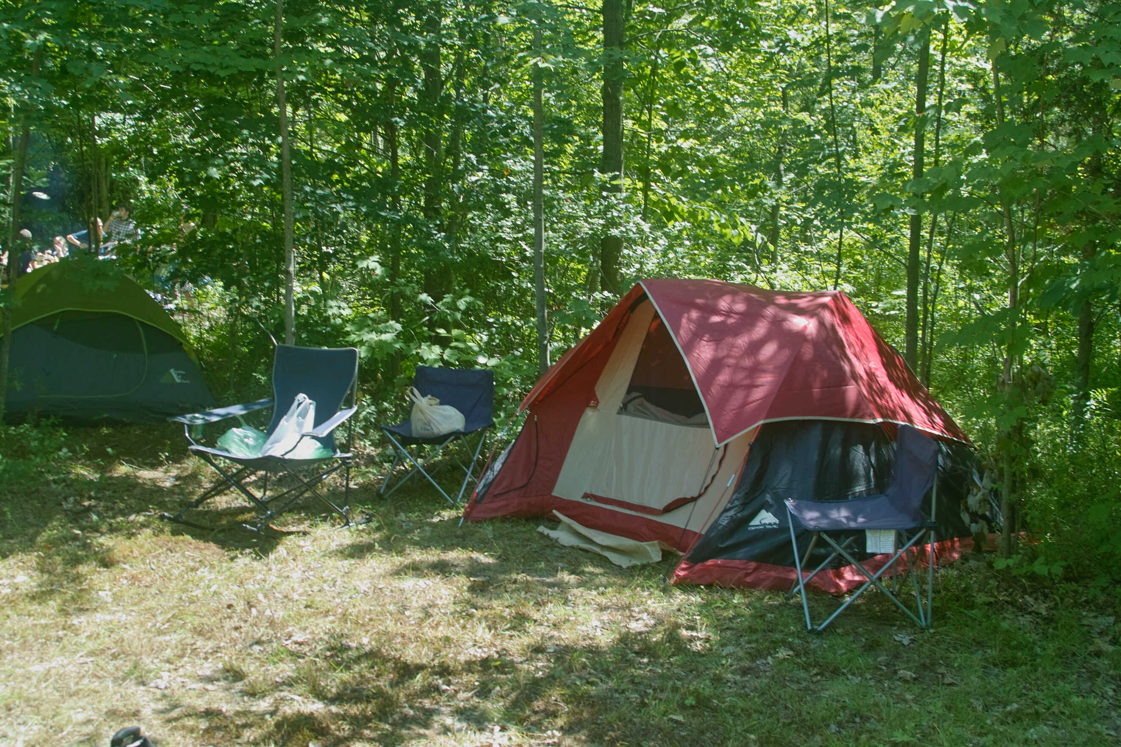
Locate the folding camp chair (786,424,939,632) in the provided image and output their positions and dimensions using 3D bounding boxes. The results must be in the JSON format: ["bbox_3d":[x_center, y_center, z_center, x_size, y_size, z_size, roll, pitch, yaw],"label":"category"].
[{"bbox_3d":[1.313,0.659,6.440,0.540,0.800,0.580,0,6,-3],"label":"folding camp chair"}]

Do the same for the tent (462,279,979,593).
[{"bbox_3d":[0.971,0.139,8.348,2.500,1.430,2.650,-5,8,-37],"label":"tent"}]

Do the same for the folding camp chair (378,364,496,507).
[{"bbox_3d":[-0.797,0.379,9.454,0.580,0.800,0.540,2,7,21],"label":"folding camp chair"}]

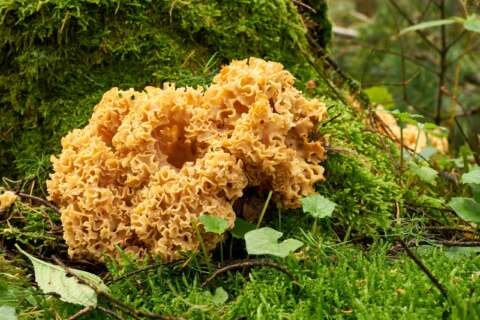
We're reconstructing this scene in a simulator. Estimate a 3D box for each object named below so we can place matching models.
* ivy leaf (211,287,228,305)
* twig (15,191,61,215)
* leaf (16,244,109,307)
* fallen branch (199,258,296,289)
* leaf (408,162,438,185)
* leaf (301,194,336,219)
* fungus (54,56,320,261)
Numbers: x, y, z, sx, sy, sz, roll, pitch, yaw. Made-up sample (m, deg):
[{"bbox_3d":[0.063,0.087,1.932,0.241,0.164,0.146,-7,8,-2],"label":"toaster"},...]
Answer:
[{"bbox_3d":[-0.018,0.120,1.060,0.016,0.016,0.004,0,-27,0],"label":"ivy leaf"},{"bbox_3d":[-0.201,0.042,1.190,0.052,0.007,0.012,27,14,0],"label":"twig"},{"bbox_3d":[-0.158,0.103,1.067,0.106,0.012,0.043,27,53,29],"label":"leaf"},{"bbox_3d":[0.009,0.102,1.080,0.086,0.020,0.022,0,13,0],"label":"fallen branch"},{"bbox_3d":[0.211,0.015,1.380,0.035,0.006,0.030,0,43,0],"label":"leaf"},{"bbox_3d":[0.076,0.045,1.170,0.035,0.006,0.030,0,41,0],"label":"leaf"},{"bbox_3d":[-0.053,-0.003,1.220,0.270,0.185,0.170,0,13,0],"label":"fungus"}]

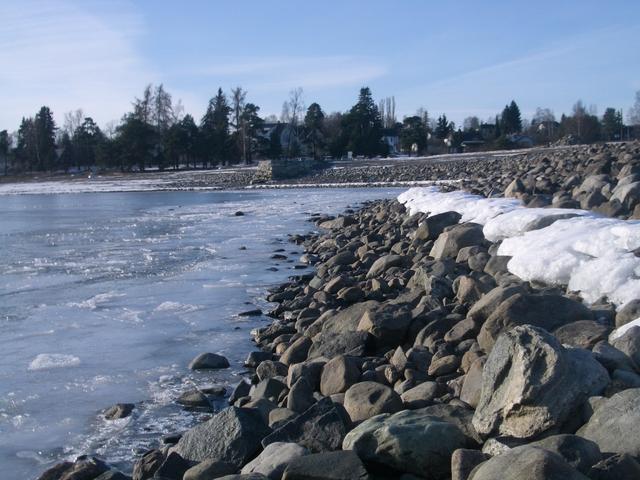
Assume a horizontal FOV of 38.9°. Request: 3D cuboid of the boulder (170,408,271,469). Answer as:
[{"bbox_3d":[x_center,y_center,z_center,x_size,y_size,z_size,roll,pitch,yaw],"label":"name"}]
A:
[{"bbox_3d":[-0.628,1.254,5.800,0.652,0.350,0.500,-1,5,-6],"label":"boulder"}]

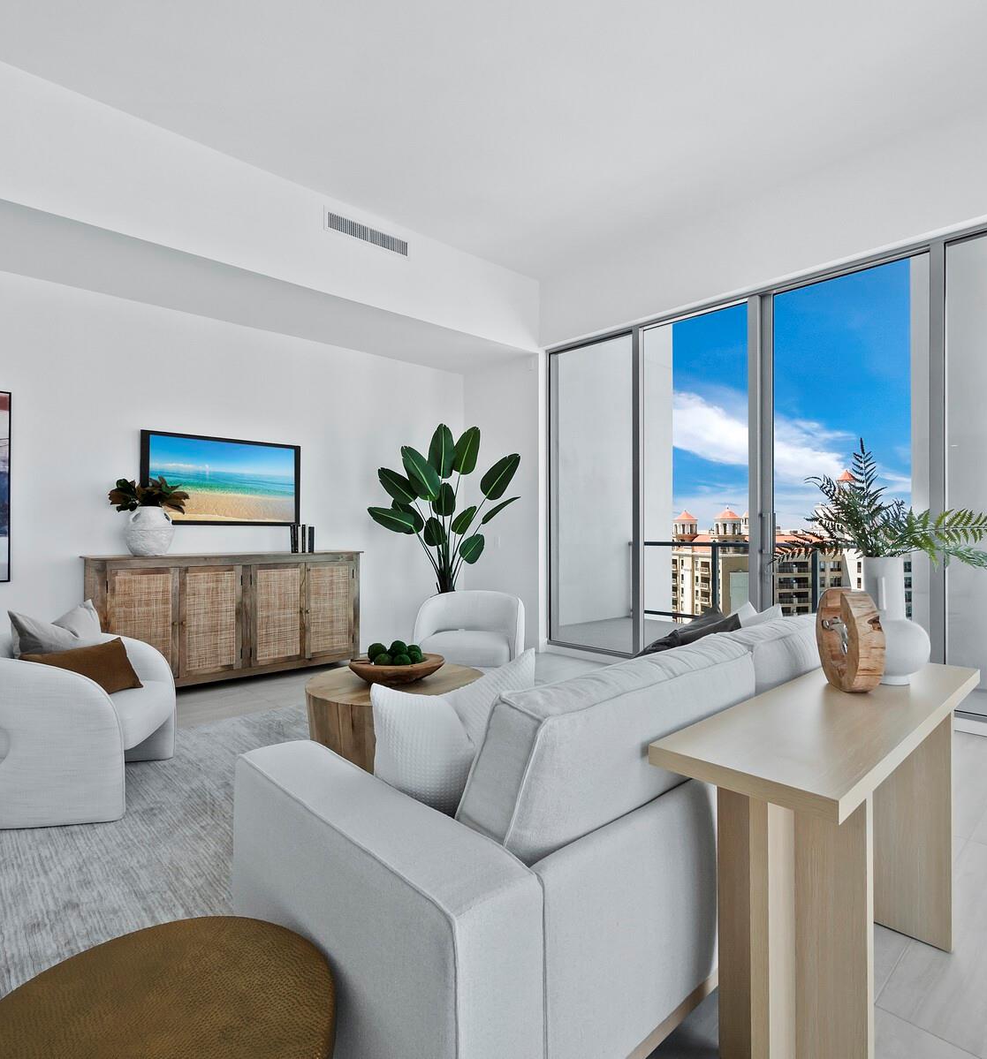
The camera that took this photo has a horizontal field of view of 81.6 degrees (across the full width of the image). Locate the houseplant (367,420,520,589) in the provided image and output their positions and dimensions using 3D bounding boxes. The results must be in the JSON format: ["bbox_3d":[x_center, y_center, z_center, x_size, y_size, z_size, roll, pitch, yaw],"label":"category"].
[{"bbox_3d":[-0.475,0.126,5.400,1.380,2.223,1.200,0,0,0],"label":"houseplant"}]

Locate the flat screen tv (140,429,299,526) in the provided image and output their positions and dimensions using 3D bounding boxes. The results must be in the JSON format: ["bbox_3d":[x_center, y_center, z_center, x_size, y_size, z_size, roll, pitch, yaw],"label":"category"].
[{"bbox_3d":[-2.278,-0.400,4.886,1.277,0.746,0.060,0,0,-43],"label":"flat screen tv"}]

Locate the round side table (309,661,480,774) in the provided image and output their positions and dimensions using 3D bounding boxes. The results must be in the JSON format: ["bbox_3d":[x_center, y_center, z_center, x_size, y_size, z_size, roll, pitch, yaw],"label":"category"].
[{"bbox_3d":[-0.493,1.025,3.086,0.930,0.410,0.930,0,0,0],"label":"round side table"}]

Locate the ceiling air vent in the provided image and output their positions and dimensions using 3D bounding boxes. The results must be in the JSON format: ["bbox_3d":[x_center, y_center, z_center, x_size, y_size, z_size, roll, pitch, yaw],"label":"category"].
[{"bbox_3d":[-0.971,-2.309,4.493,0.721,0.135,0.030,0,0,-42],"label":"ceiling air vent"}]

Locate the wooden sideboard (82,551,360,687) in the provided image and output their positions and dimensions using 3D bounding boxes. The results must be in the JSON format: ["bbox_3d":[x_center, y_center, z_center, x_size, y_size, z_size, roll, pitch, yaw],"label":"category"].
[{"bbox_3d":[-2.126,0.727,4.741,2.089,1.018,0.490,0,0,-43],"label":"wooden sideboard"}]

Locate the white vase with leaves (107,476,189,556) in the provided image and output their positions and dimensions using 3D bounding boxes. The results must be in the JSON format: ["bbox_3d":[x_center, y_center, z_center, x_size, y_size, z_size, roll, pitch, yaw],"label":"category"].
[{"bbox_3d":[-2.583,-0.090,4.280,0.600,0.614,0.520,0,0,-43],"label":"white vase with leaves"}]

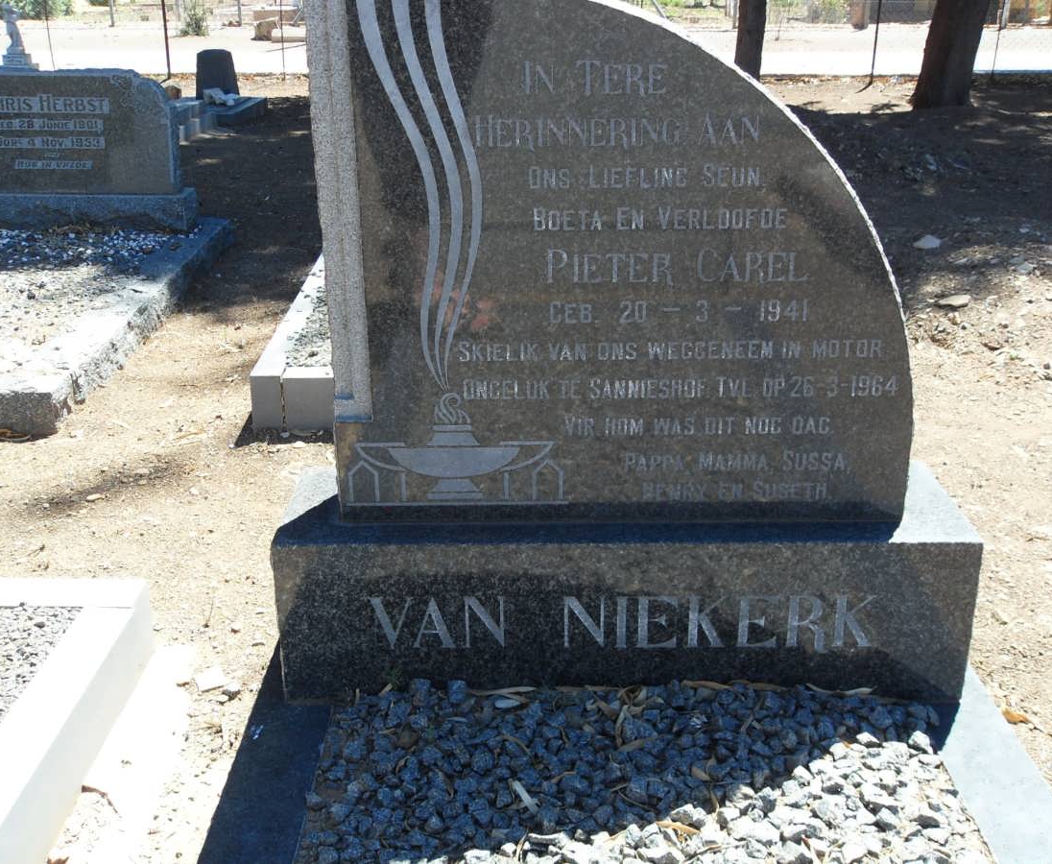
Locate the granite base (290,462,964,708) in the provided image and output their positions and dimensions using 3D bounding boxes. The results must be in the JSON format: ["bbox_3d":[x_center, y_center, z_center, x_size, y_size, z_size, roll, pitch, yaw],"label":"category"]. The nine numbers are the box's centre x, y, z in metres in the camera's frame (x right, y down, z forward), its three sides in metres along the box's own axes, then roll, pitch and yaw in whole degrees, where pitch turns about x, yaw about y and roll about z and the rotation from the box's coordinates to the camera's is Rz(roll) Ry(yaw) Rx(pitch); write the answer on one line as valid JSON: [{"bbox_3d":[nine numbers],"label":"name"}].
[{"bbox_3d":[0.143,0.226,1.804,1.000,0.259,0.279,0,21,1],"label":"granite base"}]

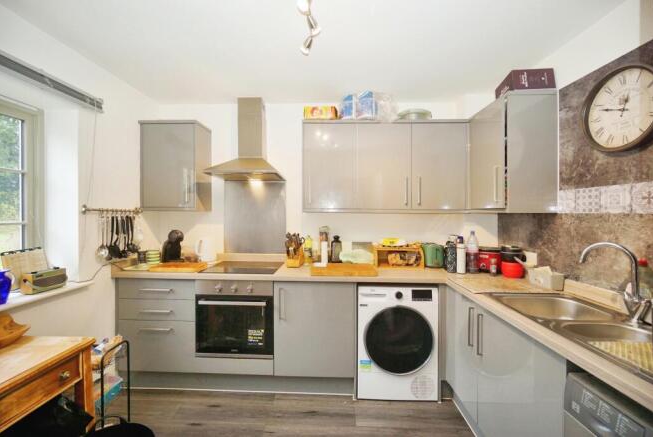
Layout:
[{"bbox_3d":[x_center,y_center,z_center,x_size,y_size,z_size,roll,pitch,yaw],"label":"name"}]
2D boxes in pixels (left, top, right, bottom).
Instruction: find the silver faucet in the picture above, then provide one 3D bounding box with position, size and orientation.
[{"bbox_3d":[1.198,0.265,1.146,0.250,0.335,0.115,0,0,2],"label":"silver faucet"}]

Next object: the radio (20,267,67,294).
[{"bbox_3d":[-1.791,0.389,1.729,0.100,0.130,0.205,0,0,2],"label":"radio"}]

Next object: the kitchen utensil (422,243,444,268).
[{"bbox_3d":[0.930,0.322,2.455,0.175,0.200,0.250,0,1,2],"label":"kitchen utensil"}]

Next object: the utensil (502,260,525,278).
[{"bbox_3d":[1.372,0.377,2.005,0.150,0.115,0.150,0,0,2],"label":"utensil"}]

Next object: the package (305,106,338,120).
[{"bbox_3d":[-0.043,-0.887,2.395,0.285,0.128,0.130,0,1,2],"label":"package"}]

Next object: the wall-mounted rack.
[{"bbox_3d":[-1.608,-0.061,2.091,0.060,0.060,0.560,0,1,2],"label":"wall-mounted rack"}]

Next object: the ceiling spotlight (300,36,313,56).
[{"bbox_3d":[-0.110,-0.955,1.516,0.058,0.098,0.058,22,1,2],"label":"ceiling spotlight"}]

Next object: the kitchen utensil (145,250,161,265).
[{"bbox_3d":[-1.525,0.338,2.402,0.115,0.115,0.115,0,1,2],"label":"kitchen utensil"}]

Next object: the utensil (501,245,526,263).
[{"bbox_3d":[1.372,0.264,2.005,0.160,0.135,0.145,0,0,2],"label":"utensil"}]

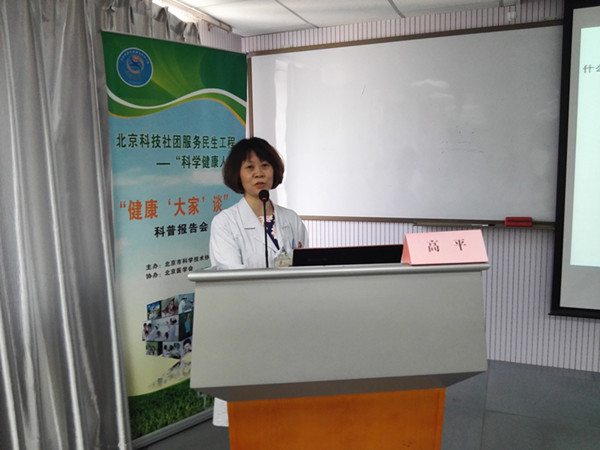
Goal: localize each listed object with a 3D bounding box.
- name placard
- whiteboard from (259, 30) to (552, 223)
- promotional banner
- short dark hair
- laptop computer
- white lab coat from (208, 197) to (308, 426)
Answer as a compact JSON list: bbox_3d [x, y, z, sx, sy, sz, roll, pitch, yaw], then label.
[{"bbox_3d":[0.415,0.060,1.443,0.222,0.092,0.066,-2,7,-9],"label":"name placard"},{"bbox_3d":[0.702,-0.660,3.572,2.350,1.294,0.045,2,8,21],"label":"whiteboard"},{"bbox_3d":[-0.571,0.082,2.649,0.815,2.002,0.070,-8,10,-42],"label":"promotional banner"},{"bbox_3d":[-0.183,-0.234,1.980,0.230,0.226,0.220,-3,7,-14],"label":"short dark hair"},{"bbox_3d":[0.128,0.153,1.660,0.350,0.210,0.250,-3,7,-12],"label":"laptop computer"},{"bbox_3d":[-0.166,0.332,1.974,0.410,0.894,0.290,-3,7,-18],"label":"white lab coat"}]

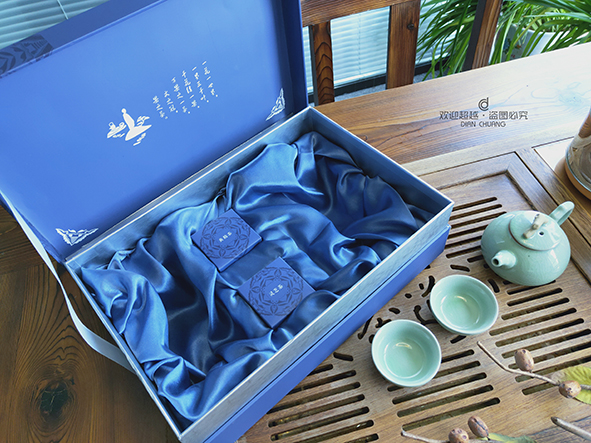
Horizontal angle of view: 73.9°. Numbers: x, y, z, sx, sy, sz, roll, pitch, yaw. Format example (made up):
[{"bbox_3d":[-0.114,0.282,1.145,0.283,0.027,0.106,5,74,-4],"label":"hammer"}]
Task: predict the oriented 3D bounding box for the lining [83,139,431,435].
[{"bbox_3d":[-0.031,0.040,0.473,0.337,0.069,0.209,-37,60,-21],"label":"lining"}]

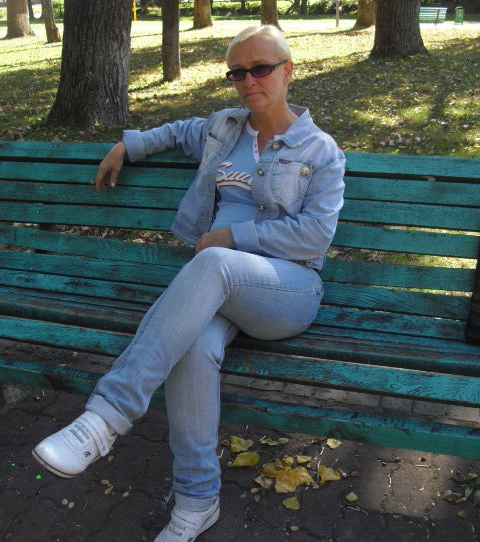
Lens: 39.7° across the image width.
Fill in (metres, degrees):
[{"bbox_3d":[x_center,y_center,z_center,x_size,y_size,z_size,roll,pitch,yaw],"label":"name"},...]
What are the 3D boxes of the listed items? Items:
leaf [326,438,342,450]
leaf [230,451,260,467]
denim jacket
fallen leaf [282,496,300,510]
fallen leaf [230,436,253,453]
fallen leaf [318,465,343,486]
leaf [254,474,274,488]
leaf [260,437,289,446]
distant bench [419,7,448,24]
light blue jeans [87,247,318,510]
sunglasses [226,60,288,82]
[{"bbox_3d":[0.314,0.577,2.212,0.052,0.012,0.055,-1,23,0],"label":"leaf"},{"bbox_3d":[0.018,0.608,2.142,0.095,0.015,0.075,-1,23,0],"label":"leaf"},{"bbox_3d":[-0.040,-0.205,1.890,0.670,0.490,0.420,7,24,18],"label":"denim jacket"},{"bbox_3d":[0.150,0.676,1.944,0.056,0.013,0.050,-1,23,0],"label":"fallen leaf"},{"bbox_3d":[0.005,0.571,2.191,0.080,0.020,0.085,-1,23,0],"label":"fallen leaf"},{"bbox_3d":[0.278,0.630,2.045,0.075,0.018,0.090,-1,23,0],"label":"fallen leaf"},{"bbox_3d":[0.076,0.641,2.027,0.060,0.015,0.050,-1,23,0],"label":"leaf"},{"bbox_3d":[0.115,0.572,2.219,0.090,0.020,0.045,-1,23,0],"label":"leaf"},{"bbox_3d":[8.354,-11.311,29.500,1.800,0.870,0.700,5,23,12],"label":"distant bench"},{"bbox_3d":[-0.055,0.234,2.024,0.455,0.654,0.726,11,25,26],"label":"light blue jeans"},{"bbox_3d":[0.053,-0.583,1.915,0.147,0.040,0.142,-1,26,24],"label":"sunglasses"}]

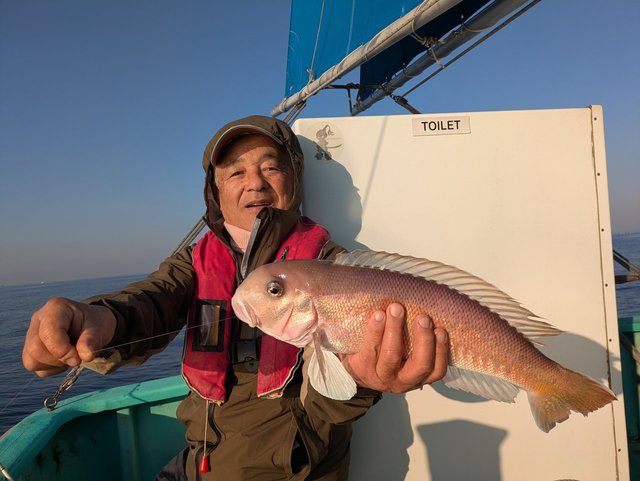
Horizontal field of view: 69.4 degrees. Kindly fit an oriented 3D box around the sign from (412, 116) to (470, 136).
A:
[{"bbox_3d":[0.308,-0.288,1.170,0.146,0.045,0.006,-2,-3,-5],"label":"sign"}]

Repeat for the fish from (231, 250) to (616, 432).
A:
[{"bbox_3d":[0.118,0.115,0.510,0.436,0.180,0.065,17,0,0],"label":"fish"}]

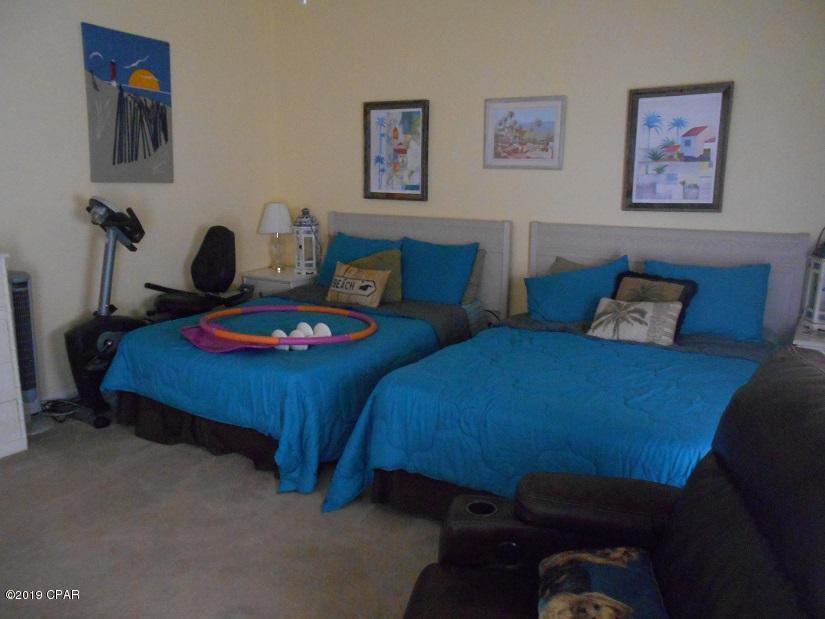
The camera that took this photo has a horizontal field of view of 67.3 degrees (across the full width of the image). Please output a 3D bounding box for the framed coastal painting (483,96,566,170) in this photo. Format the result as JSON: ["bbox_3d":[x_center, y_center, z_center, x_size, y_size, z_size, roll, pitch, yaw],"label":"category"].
[{"bbox_3d":[0.759,-1.199,4.236,0.587,0.480,0.030,8,13,31],"label":"framed coastal painting"}]

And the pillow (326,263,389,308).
[{"bbox_3d":[-0.378,-0.171,4.272,0.450,0.300,0.130,8,-15,33],"label":"pillow"}]

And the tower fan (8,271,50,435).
[{"bbox_3d":[-2.210,0.245,3.546,0.230,0.890,0.230,-8,14,-38],"label":"tower fan"}]

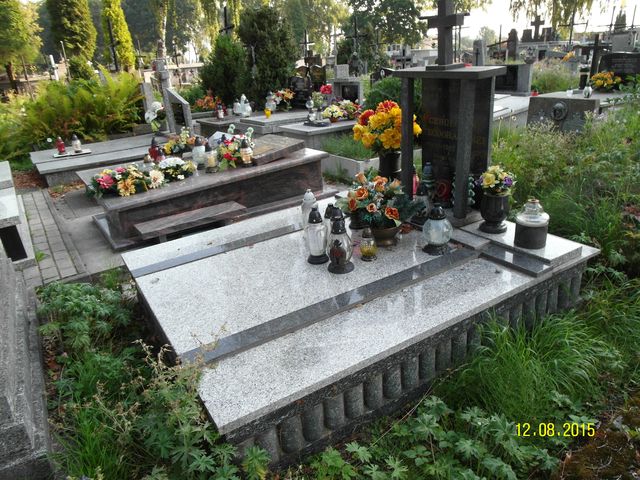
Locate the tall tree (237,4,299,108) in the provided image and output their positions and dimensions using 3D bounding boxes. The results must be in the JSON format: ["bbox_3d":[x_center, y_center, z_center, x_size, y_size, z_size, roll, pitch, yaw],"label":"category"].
[{"bbox_3d":[-1.219,-4.107,10.300,1.380,2.450,1.350,-6,22,-4],"label":"tall tree"}]

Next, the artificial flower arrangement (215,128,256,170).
[{"bbox_3d":[-0.745,-0.806,3.896,0.347,0.357,0.286,-8,23,-9],"label":"artificial flower arrangement"}]

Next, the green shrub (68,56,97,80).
[{"bbox_3d":[-6.840,-4.492,12.931,0.867,1.785,0.867,-14,24,-23],"label":"green shrub"}]

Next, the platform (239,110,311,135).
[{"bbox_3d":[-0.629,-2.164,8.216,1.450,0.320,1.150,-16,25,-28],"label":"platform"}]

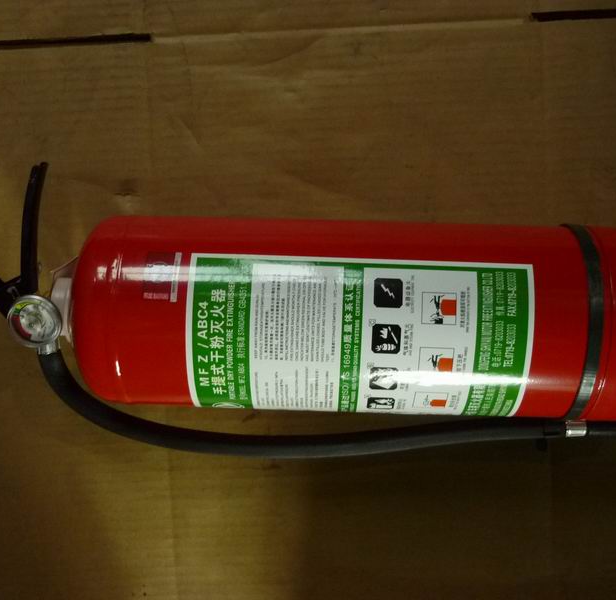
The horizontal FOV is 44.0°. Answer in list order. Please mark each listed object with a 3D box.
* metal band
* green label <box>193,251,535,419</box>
[{"bbox_3d":[0.176,0.015,0.519,0.011,0.134,0.134,2,90,3],"label":"metal band"},{"bbox_3d":[0.031,0.030,0.481,0.211,0.032,0.110,2,113,3],"label":"green label"}]

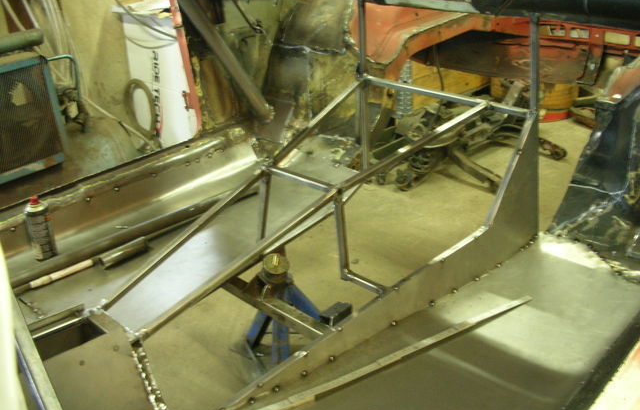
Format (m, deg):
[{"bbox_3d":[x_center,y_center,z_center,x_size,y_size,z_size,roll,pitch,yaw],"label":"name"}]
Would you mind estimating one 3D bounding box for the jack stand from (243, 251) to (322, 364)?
[{"bbox_3d":[-0.096,0.318,1.754,0.280,0.335,0.245,1,25,4],"label":"jack stand"}]

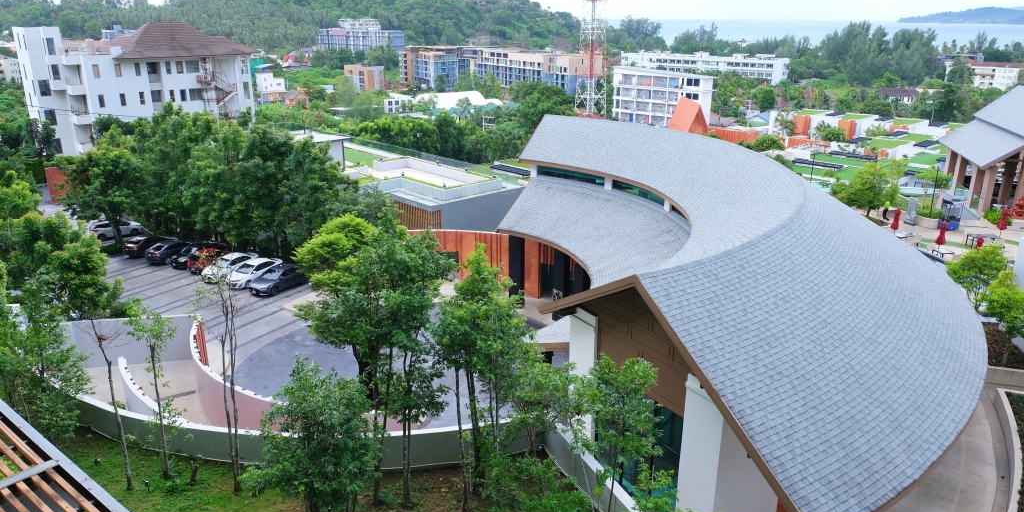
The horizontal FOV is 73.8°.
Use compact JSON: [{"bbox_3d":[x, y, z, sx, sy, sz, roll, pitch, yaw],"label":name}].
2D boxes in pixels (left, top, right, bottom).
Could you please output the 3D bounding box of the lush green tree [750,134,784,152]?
[{"bbox_3d":[33.504,-14.481,89.484,4.460,3.160,4.460,0,19,0],"label":"lush green tree"}]

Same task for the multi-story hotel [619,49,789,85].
[{"bbox_3d":[77.038,-74.817,275.569,62.000,13.000,14.000,11,22,29],"label":"multi-story hotel"}]

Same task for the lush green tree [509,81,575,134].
[{"bbox_3d":[5.318,-23.912,119.654,11.500,13.000,11.500,0,19,0],"label":"lush green tree"}]

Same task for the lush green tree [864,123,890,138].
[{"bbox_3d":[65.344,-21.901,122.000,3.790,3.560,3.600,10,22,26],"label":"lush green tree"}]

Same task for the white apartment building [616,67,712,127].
[{"bbox_3d":[36.953,-38.752,167.250,25.420,13.500,6.500,18,26,41],"label":"white apartment building"}]

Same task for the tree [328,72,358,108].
[{"bbox_3d":[-57.116,-56.096,232.000,9.580,11.620,9.100,-4,20,-13],"label":"tree"}]

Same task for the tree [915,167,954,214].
[{"bbox_3d":[34.961,-5.420,56.467,2.730,3.900,2.900,12,22,30],"label":"tree"}]

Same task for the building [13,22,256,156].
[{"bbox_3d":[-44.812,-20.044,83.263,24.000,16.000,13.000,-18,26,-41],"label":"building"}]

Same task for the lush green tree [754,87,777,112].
[{"bbox_3d":[72.582,-44.435,195.000,5.640,7.290,5.360,7,20,19],"label":"lush green tree"}]

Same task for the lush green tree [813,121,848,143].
[{"bbox_3d":[45.015,-17.447,96.447,4.520,3.100,4.520,0,19,0],"label":"lush green tree"}]

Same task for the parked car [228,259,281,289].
[{"bbox_3d":[-20.265,1.221,53.870,1.730,1.480,4.200,12,22,30],"label":"parked car"}]

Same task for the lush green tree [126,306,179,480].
[{"bbox_3d":[-16.351,6.533,31.584,2.200,8.900,2.200,0,19,0],"label":"lush green tree"}]

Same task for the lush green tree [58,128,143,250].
[{"bbox_3d":[-35.710,-5.589,60.992,7.200,10.000,7.000,0,19,0],"label":"lush green tree"}]

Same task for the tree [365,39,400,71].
[{"bbox_3d":[-58.829,-90.856,310.000,16.350,14.540,15.540,0,19,0],"label":"tree"}]

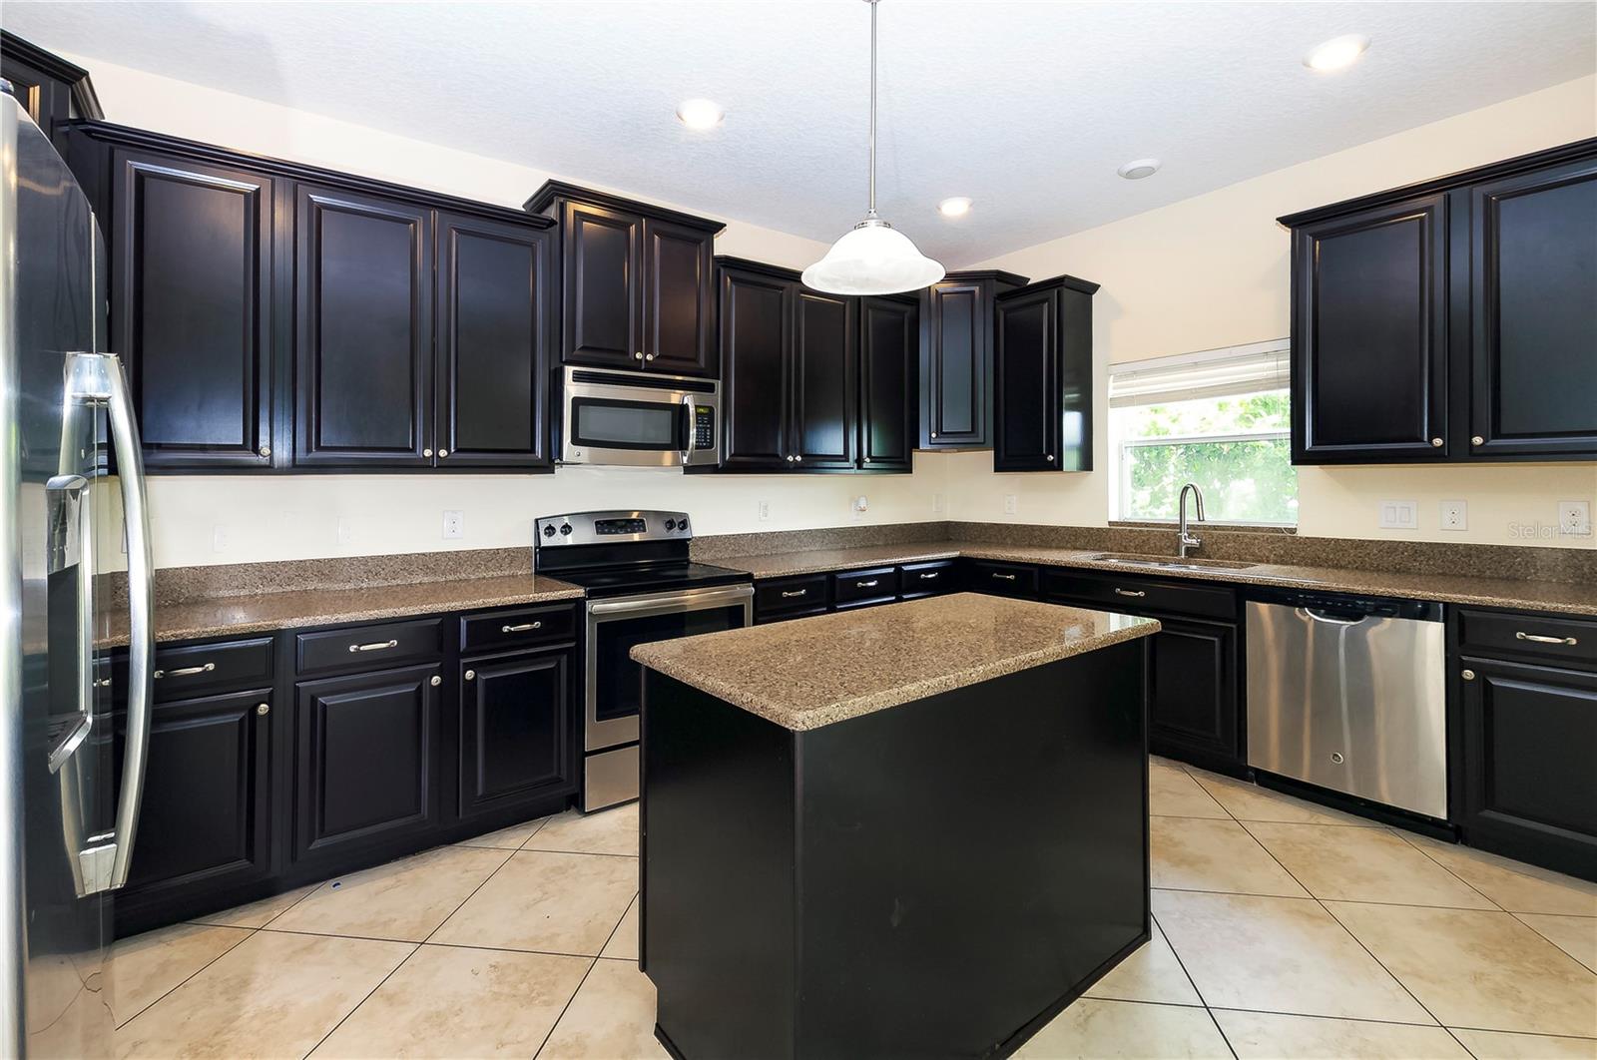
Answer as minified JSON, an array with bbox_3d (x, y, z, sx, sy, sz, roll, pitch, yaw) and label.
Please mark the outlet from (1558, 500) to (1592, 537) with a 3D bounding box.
[{"bbox_3d":[2.798,-0.043,2.395,0.008,0.120,0.076,-3,5,-36],"label":"outlet"}]

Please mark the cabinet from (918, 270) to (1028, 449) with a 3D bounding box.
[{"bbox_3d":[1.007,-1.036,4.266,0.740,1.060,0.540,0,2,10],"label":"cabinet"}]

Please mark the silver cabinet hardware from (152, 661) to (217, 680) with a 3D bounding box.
[{"bbox_3d":[-1.790,0.411,1.936,0.130,0.020,0.029,-3,5,-36],"label":"silver cabinet hardware"}]

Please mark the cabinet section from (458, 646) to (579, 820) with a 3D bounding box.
[{"bbox_3d":[-1.213,0.740,2.729,0.441,0.582,0.564,-3,5,-37],"label":"cabinet section"}]

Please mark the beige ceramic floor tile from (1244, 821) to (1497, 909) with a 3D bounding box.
[{"bbox_3d":[1.880,1.121,2.249,0.510,0.012,0.510,0,2,8],"label":"beige ceramic floor tile"}]

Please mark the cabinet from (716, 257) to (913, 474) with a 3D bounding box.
[{"bbox_3d":[0.063,-0.830,3.755,1.366,1.029,0.385,-3,5,-36],"label":"cabinet"}]

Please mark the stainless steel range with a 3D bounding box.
[{"bbox_3d":[-0.714,0.529,3.110,0.765,1.173,0.710,-2,3,-35],"label":"stainless steel range"}]

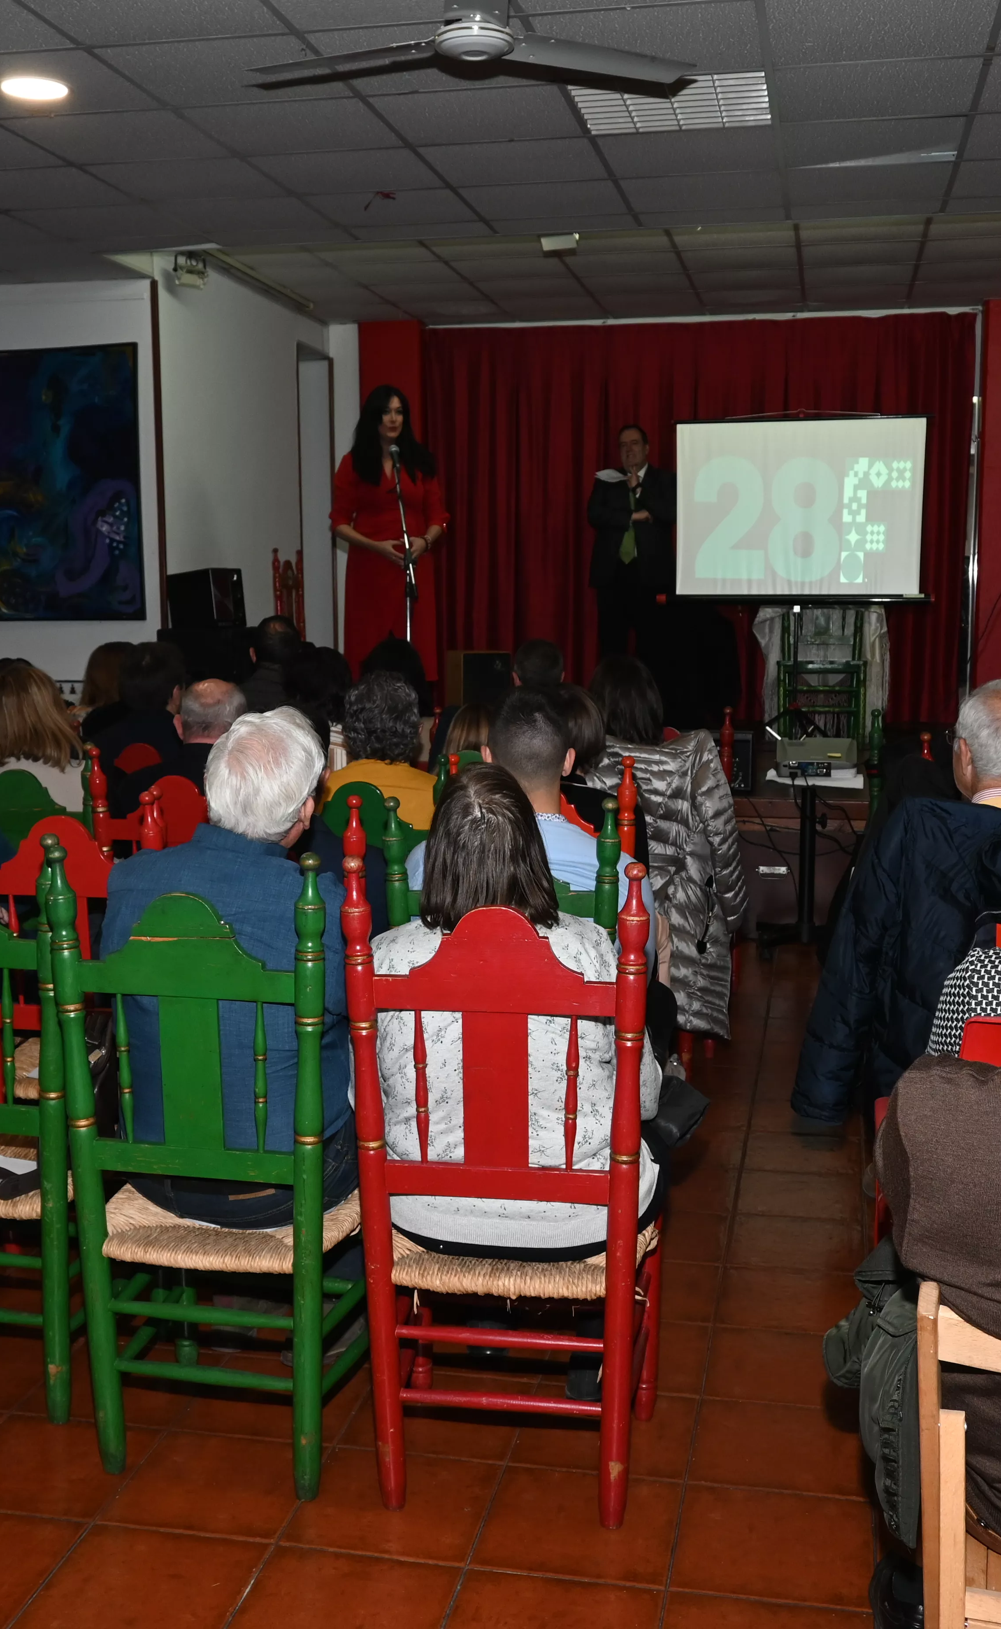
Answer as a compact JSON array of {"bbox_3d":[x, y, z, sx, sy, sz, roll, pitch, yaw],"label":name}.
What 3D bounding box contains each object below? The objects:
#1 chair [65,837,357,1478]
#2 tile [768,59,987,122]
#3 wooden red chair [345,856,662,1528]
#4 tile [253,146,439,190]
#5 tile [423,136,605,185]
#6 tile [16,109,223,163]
[{"bbox_3d":[-0.445,0.574,2.811,0.455,1.060,0.470,2,8,14],"label":"chair"},{"bbox_3d":[1.130,-2.185,4.912,0.600,0.020,0.595,1,8,11],"label":"tile"},{"bbox_3d":[0.039,0.594,2.778,0.470,1.102,0.450,1,8,8],"label":"wooden red chair"},{"bbox_3d":[-0.537,-2.307,5.833,0.600,0.020,0.595,1,8,11],"label":"tile"},{"bbox_3d":[0.061,-2.275,5.679,0.590,0.020,0.590,1,8,11],"label":"tile"},{"bbox_3d":[-1.233,-2.217,5.328,0.590,0.020,0.590,1,8,11],"label":"tile"}]

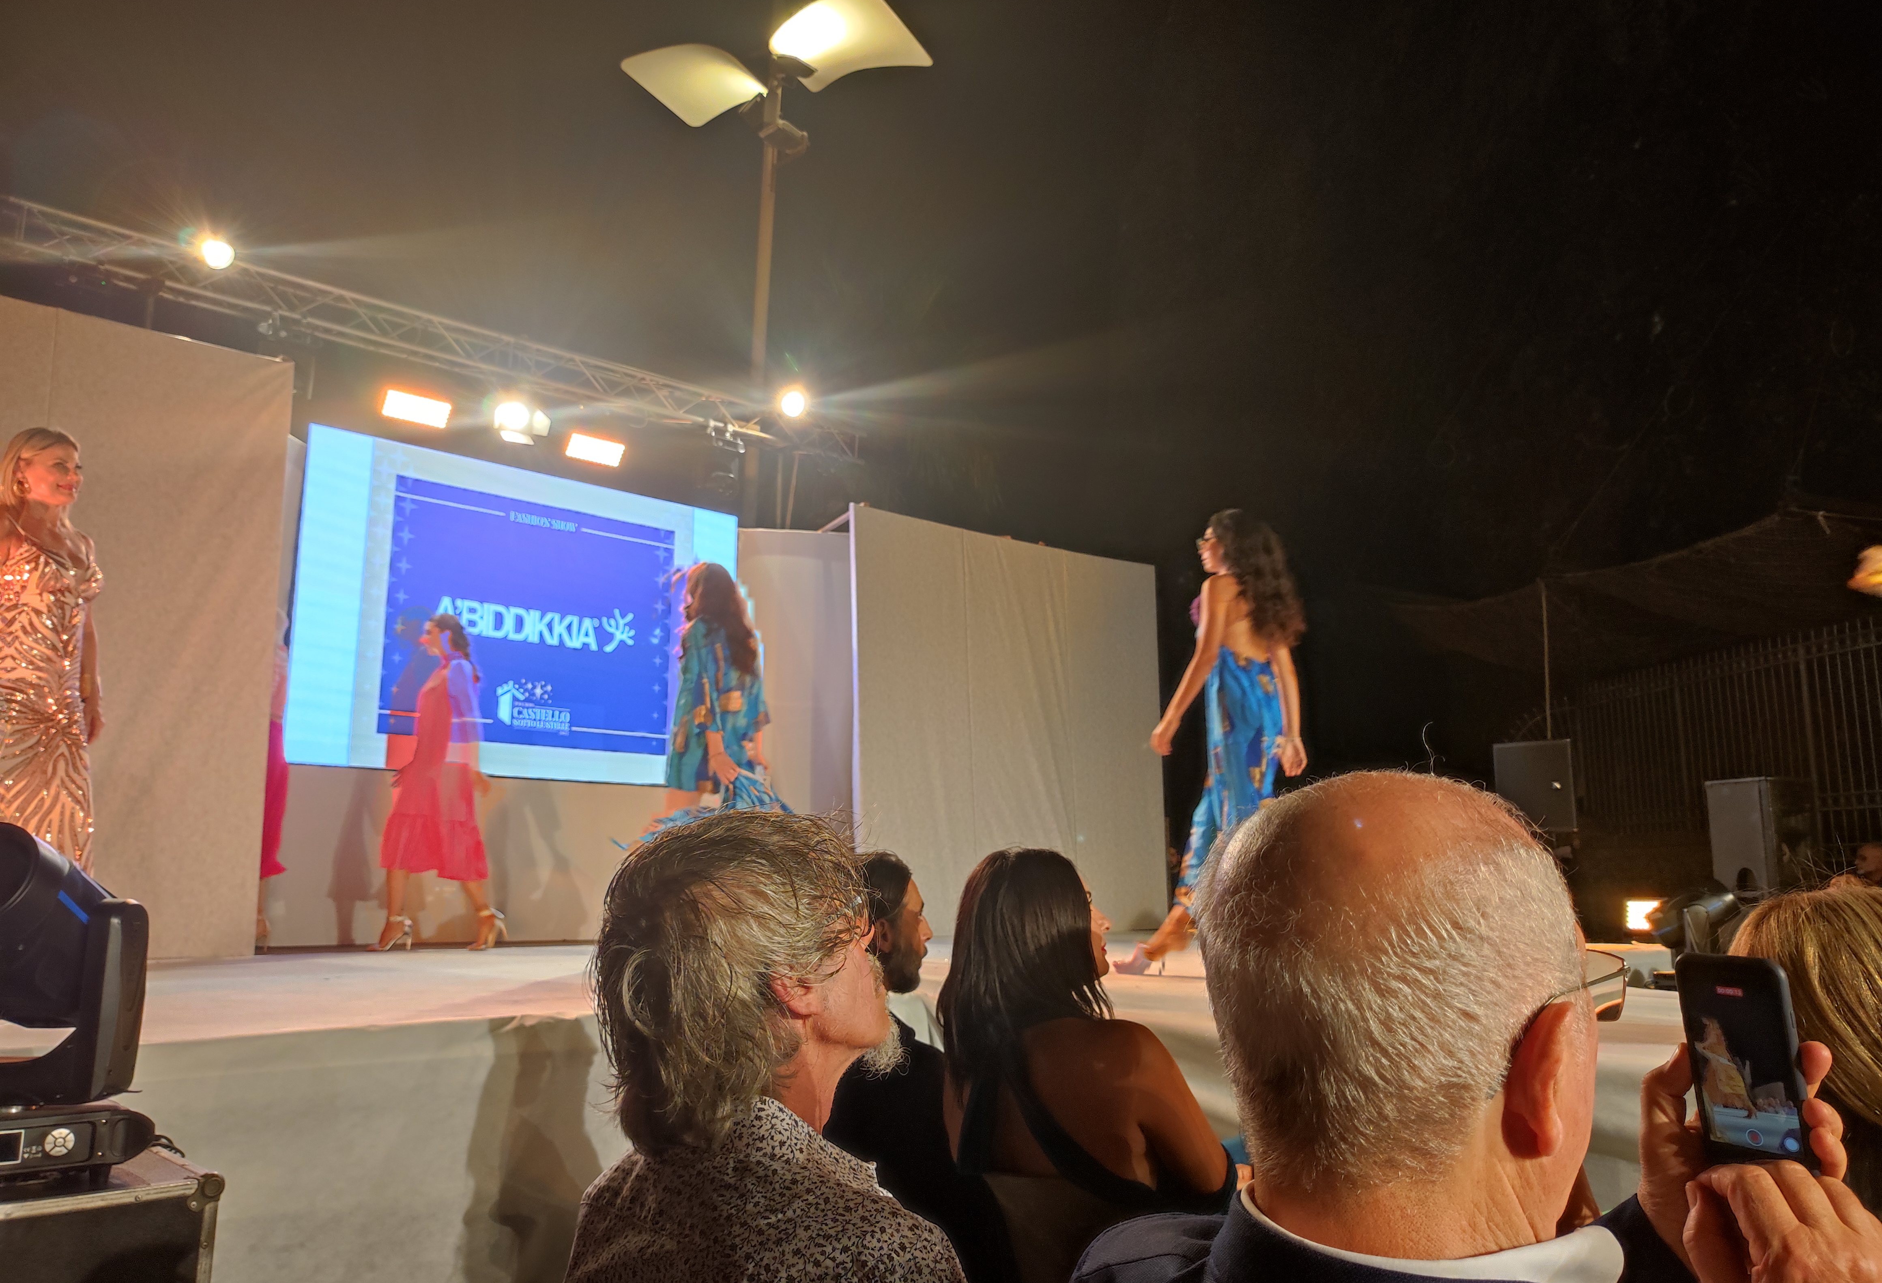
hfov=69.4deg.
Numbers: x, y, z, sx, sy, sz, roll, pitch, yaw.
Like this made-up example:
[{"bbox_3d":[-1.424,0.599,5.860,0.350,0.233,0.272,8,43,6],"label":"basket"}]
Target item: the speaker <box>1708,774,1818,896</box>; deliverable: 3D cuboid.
[{"bbox_3d":[4.624,1.113,7.666,0.370,0.650,0.390,3,-10,-20],"label":"speaker"}]

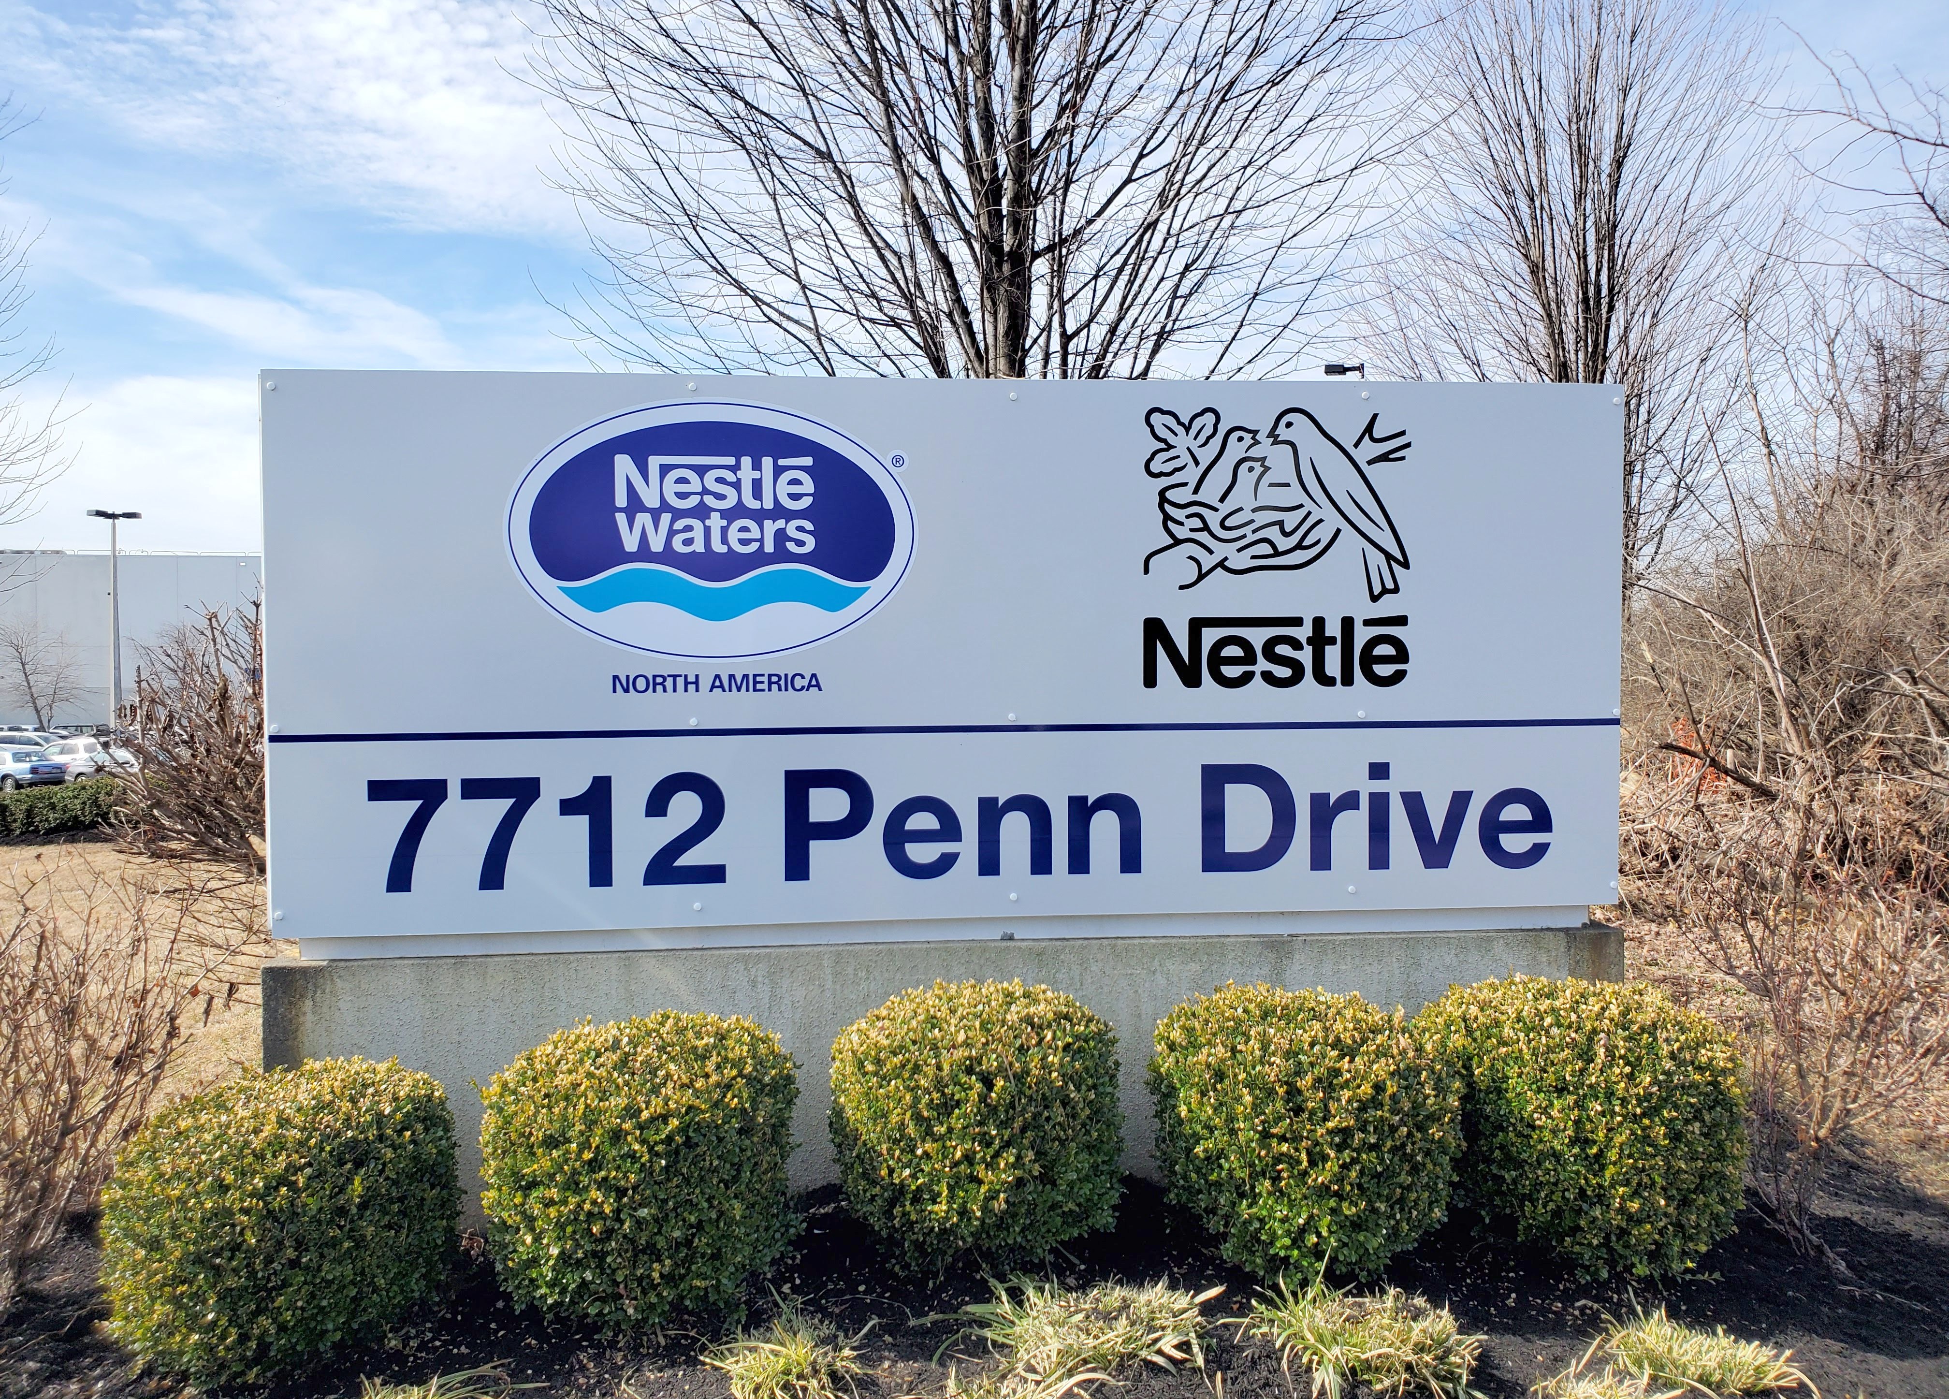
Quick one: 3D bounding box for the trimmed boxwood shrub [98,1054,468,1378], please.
[{"bbox_3d":[-1.331,0.985,2.834,0.624,0.519,0.624,0,1,-6],"label":"trimmed boxwood shrub"}]

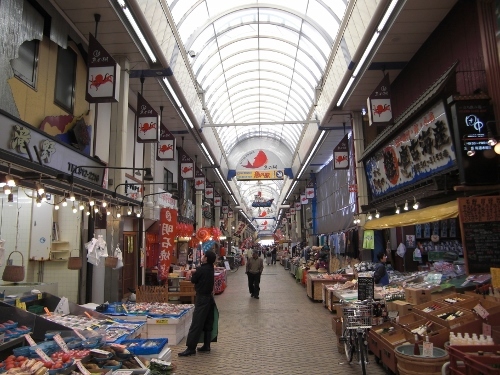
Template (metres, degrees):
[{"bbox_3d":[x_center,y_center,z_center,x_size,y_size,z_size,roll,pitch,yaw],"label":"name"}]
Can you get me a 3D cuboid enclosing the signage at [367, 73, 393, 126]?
[{"bbox_3d":[3.414,-2.313,10.611,0.570,1.420,0.200,1,-8,-6],"label":"signage"}]

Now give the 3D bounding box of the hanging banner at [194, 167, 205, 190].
[{"bbox_3d":[-2.553,-0.511,21.274,0.570,1.420,0.200,0,-8,2],"label":"hanging banner"}]

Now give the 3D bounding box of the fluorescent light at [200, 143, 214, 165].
[{"bbox_3d":[-2.144,-1.674,20.819,0.120,0.100,4.768,-1,-8,1],"label":"fluorescent light"}]

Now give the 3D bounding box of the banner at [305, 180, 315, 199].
[{"bbox_3d":[3.647,0.091,24.665,0.580,1.360,0.220,-1,-8,1],"label":"banner"}]

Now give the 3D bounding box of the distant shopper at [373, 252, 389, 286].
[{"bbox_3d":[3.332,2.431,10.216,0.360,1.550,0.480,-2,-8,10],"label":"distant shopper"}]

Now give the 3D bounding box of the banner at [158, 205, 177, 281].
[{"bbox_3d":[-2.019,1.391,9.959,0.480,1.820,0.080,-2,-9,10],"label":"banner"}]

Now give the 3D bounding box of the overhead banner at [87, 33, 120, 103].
[{"bbox_3d":[-2.952,-2.430,8.190,0.570,1.420,0.200,0,-8,2],"label":"overhead banner"}]

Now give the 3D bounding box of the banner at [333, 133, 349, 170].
[{"bbox_3d":[3.474,-1.377,15.477,0.570,1.420,0.200,0,-8,2],"label":"banner"}]

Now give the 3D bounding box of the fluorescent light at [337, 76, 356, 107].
[{"bbox_3d":[2.951,-2.948,12.622,0.120,0.100,2.350,-1,-8,1],"label":"fluorescent light"}]

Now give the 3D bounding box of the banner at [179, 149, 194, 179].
[{"bbox_3d":[-2.682,-1.025,17.410,0.600,1.400,0.220,-1,-8,1],"label":"banner"}]

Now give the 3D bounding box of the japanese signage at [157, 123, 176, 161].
[{"bbox_3d":[-2.861,-1.570,13.740,0.580,1.320,0.150,-1,-8,1],"label":"japanese signage"}]

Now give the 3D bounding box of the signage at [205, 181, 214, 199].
[{"bbox_3d":[-2.468,0.092,24.823,0.580,1.360,0.220,-1,-8,1],"label":"signage"}]

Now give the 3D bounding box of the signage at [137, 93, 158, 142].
[{"bbox_3d":[-2.840,-1.976,11.285,0.570,1.420,0.200,0,-8,2],"label":"signage"}]

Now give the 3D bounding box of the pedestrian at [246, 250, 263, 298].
[{"bbox_3d":[0.185,2.907,13.534,0.560,1.660,0.340,-1,-8,1],"label":"pedestrian"}]

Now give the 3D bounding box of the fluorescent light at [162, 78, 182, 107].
[{"bbox_3d":[-2.306,-2.833,12.348,0.120,0.090,2.360,-1,-8,1],"label":"fluorescent light"}]

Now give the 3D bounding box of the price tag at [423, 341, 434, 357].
[{"bbox_3d":[1.920,1.743,4.350,0.110,0.160,0.010,-2,-9,14],"label":"price tag"}]

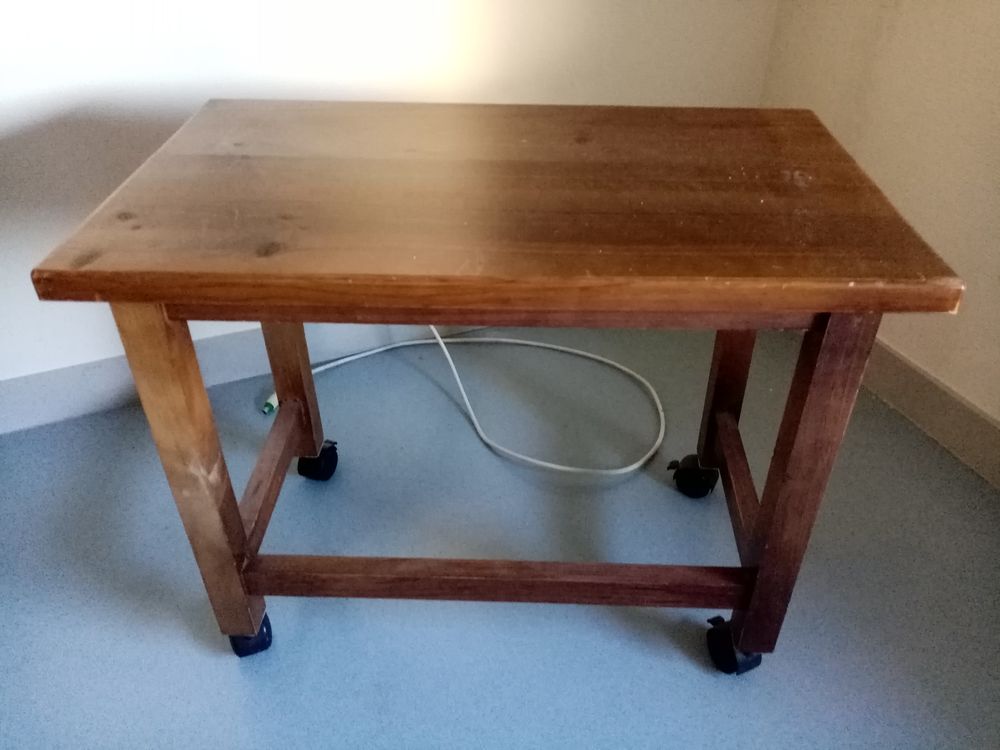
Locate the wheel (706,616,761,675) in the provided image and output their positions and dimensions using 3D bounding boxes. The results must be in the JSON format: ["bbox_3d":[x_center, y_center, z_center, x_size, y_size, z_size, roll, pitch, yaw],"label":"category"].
[{"bbox_3d":[0.286,0.322,0.913,0.041,0.060,0.064,-14,38,-17],"label":"wheel"}]

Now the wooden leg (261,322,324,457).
[{"bbox_3d":[-0.287,-0.071,0.991,0.040,0.466,0.040,2,37,2],"label":"wooden leg"}]

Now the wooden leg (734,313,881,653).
[{"bbox_3d":[0.286,0.114,0.731,0.040,0.466,0.040,1,36,3],"label":"wooden leg"}]

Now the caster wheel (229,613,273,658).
[{"bbox_3d":[-0.309,0.313,0.934,0.041,0.060,0.059,-13,38,-16],"label":"caster wheel"}]

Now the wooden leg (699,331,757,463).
[{"bbox_3d":[0.302,-0.056,0.961,0.040,0.466,0.040,1,37,3],"label":"wooden leg"}]

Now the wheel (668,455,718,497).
[{"bbox_3d":[0.290,0.154,1.132,0.064,0.060,0.041,8,37,11],"label":"wheel"}]

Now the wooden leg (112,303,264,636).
[{"bbox_3d":[-0.304,0.099,0.762,0.040,0.466,0.040,2,36,2],"label":"wooden leg"}]

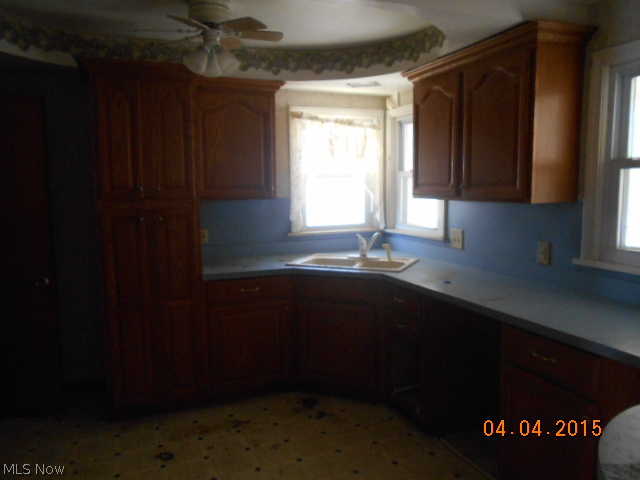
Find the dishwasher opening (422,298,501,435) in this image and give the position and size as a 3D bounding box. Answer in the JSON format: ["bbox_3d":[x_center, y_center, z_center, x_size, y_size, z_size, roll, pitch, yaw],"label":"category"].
[{"bbox_3d":[0.965,0.737,2.540,0.600,0.865,0.605,-3,7,-23],"label":"dishwasher opening"}]

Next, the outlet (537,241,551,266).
[{"bbox_3d":[1.222,0.073,2.625,0.012,0.120,0.075,-3,7,-23],"label":"outlet"}]

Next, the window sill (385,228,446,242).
[{"bbox_3d":[0.713,-0.051,3.757,0.075,0.045,0.820,-3,7,-23],"label":"window sill"}]

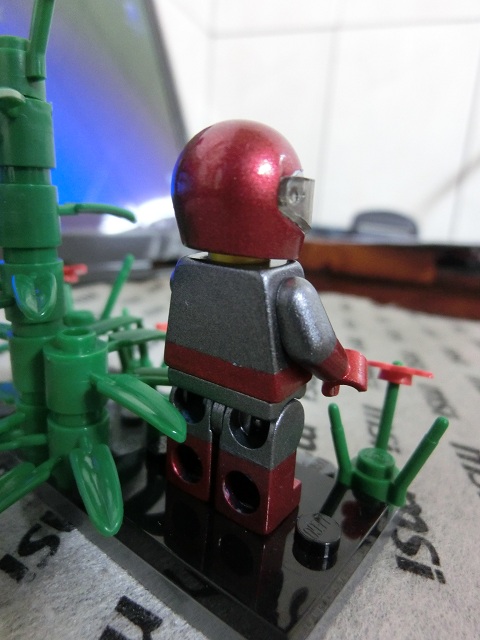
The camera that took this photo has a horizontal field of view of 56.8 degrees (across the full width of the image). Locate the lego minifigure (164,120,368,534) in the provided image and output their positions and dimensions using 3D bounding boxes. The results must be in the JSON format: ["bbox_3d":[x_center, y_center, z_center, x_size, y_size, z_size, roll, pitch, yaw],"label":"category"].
[{"bbox_3d":[0.001,0.001,0.052,0.024,0.043,0.018,13,18,35],"label":"lego minifigure"}]

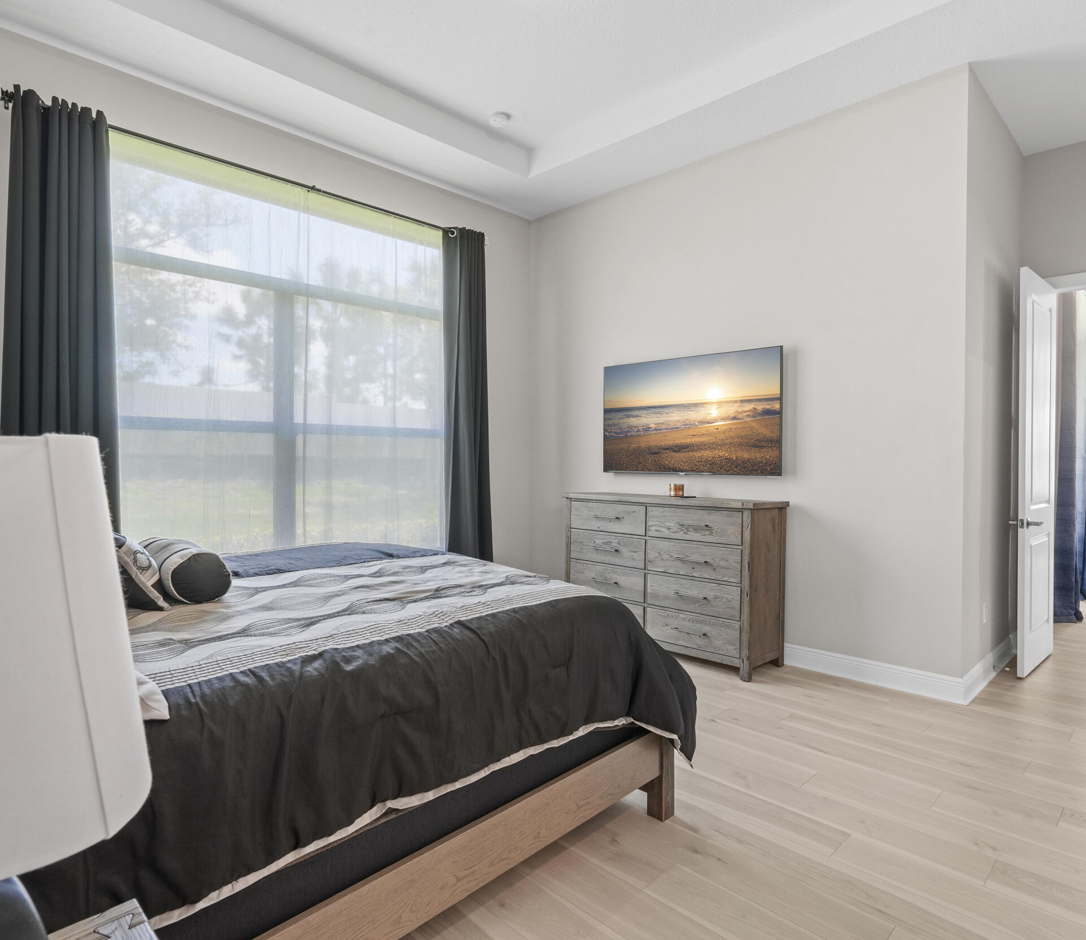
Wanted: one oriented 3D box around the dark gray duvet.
[{"bbox_3d":[-0.905,0.746,2.324,2.015,0.630,2.151,-1,1,-45],"label":"dark gray duvet"}]

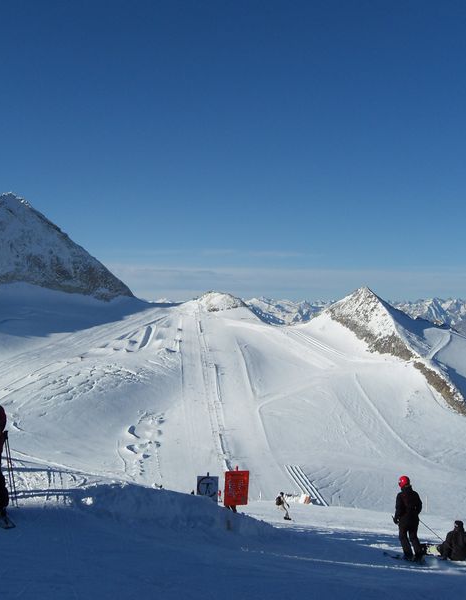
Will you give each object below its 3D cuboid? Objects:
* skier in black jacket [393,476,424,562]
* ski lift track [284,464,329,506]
[{"bbox_3d":[3.667,4.575,16.900,0.600,1.830,0.460,0,0,-30],"label":"skier in black jacket"},{"bbox_3d":[10.449,26.372,115.000,1.900,2.200,14.500,0,0,-12],"label":"ski lift track"}]

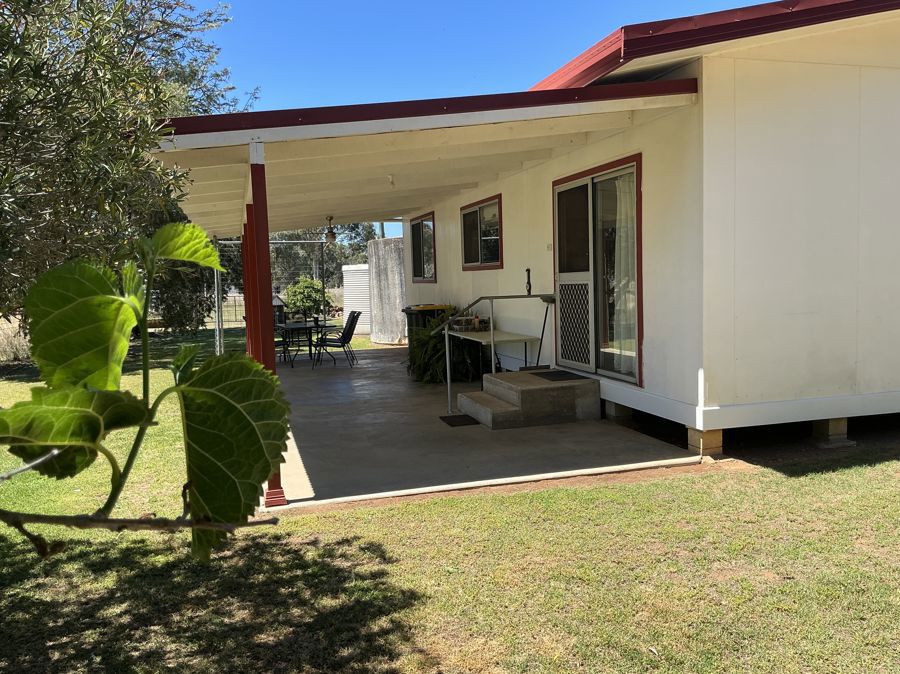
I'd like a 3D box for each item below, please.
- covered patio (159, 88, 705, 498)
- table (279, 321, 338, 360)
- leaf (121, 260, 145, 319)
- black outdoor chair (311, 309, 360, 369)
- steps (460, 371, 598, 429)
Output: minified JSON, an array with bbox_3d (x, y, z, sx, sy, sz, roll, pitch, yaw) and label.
[{"bbox_3d":[-1.410,-0.766,10.434,3.998,3.040,11.020,-3,5,-16],"label":"covered patio"},{"bbox_3d":[-2.588,0.151,13.319,0.912,0.722,1.626,-3,5,-16],"label":"table"},{"bbox_3d":[-0.284,-0.042,0.650,0.021,0.050,0.024,-3,5,-14],"label":"leaf"},{"bbox_3d":[-2.028,0.051,12.893,0.813,0.958,0.578,-3,5,-11],"label":"black outdoor chair"},{"bbox_3d":[0.822,0.638,7.932,1.170,0.423,1.246,-3,5,-16],"label":"steps"}]

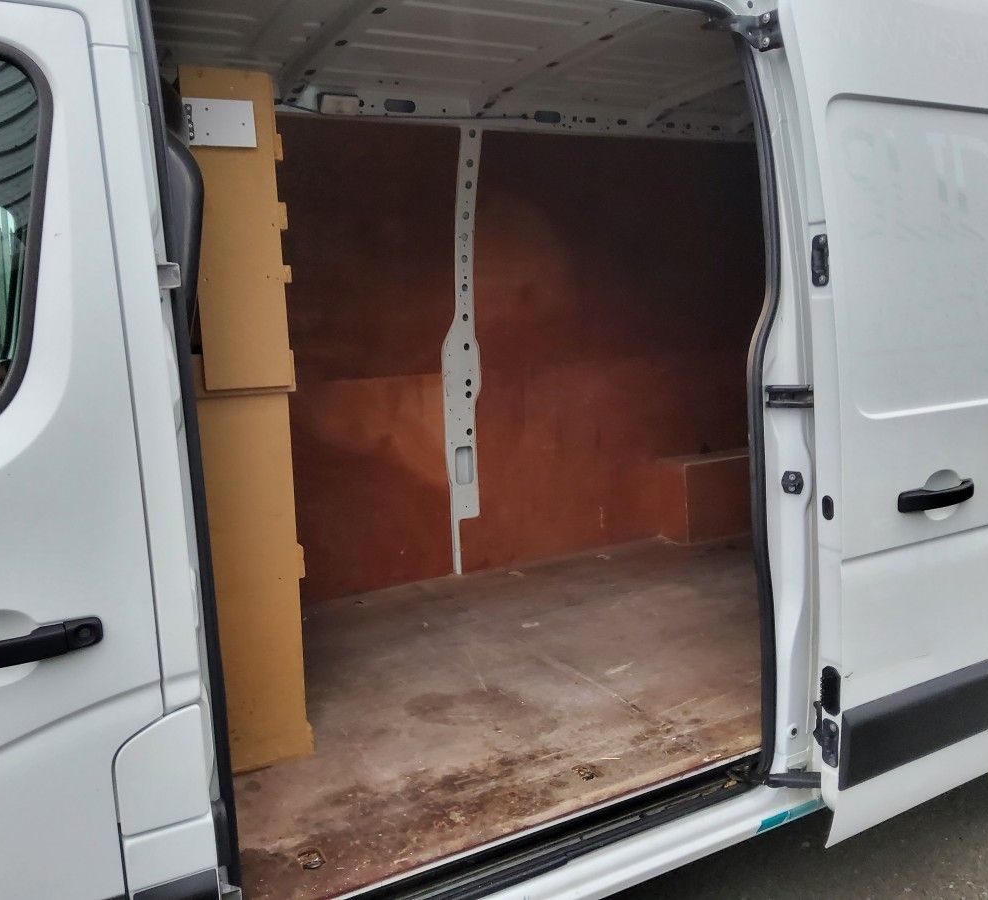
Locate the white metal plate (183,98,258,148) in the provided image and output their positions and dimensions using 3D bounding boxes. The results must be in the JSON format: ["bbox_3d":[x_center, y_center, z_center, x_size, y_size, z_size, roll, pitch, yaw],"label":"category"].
[{"bbox_3d":[-0.593,-0.710,1.960,0.148,0.098,0.017,-7,10,-28],"label":"white metal plate"}]

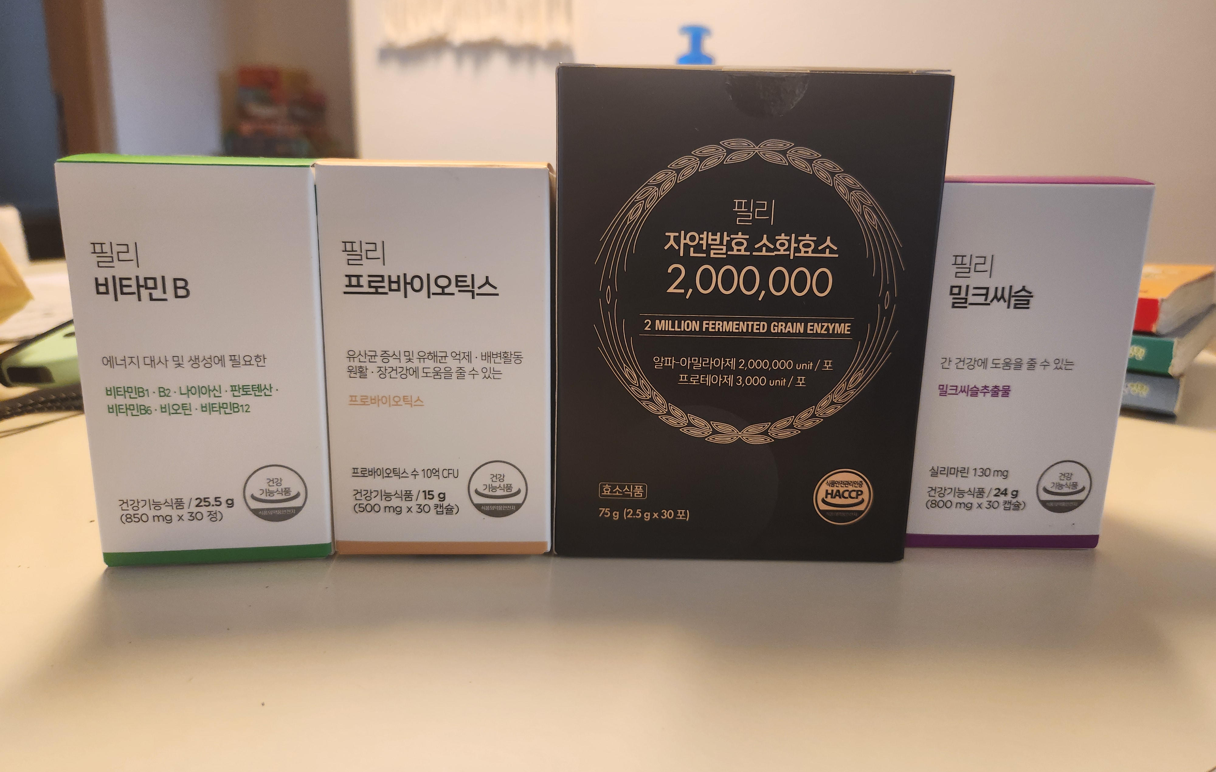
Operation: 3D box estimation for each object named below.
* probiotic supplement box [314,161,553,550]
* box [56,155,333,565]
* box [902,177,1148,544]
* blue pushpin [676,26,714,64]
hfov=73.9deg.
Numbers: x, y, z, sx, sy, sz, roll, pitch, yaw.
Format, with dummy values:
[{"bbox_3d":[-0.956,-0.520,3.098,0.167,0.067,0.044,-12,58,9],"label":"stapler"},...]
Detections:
[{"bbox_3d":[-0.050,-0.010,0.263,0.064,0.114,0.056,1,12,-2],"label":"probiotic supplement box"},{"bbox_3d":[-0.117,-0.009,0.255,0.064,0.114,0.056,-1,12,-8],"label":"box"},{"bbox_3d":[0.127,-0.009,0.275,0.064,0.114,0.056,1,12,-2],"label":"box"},{"bbox_3d":[0.086,-0.334,0.800,0.036,0.046,0.036,1,12,0],"label":"blue pushpin"}]

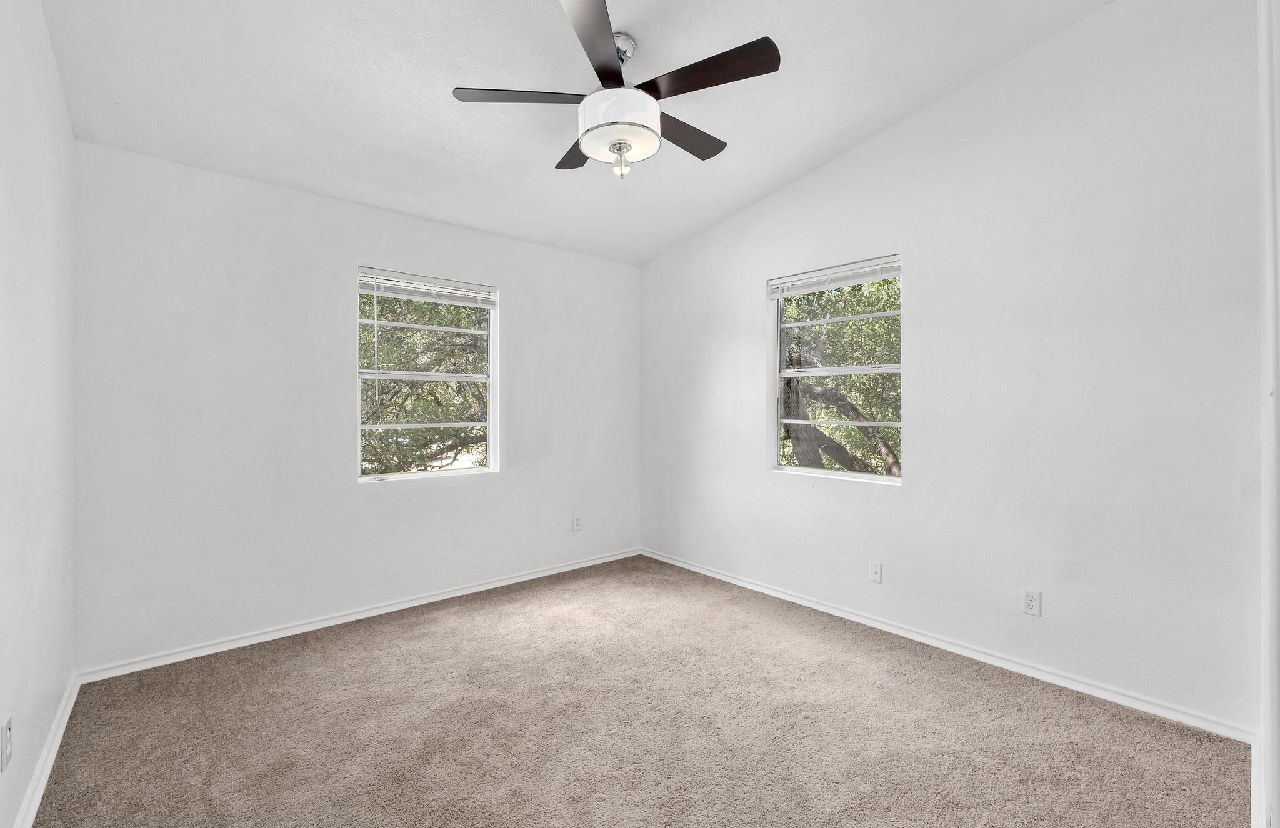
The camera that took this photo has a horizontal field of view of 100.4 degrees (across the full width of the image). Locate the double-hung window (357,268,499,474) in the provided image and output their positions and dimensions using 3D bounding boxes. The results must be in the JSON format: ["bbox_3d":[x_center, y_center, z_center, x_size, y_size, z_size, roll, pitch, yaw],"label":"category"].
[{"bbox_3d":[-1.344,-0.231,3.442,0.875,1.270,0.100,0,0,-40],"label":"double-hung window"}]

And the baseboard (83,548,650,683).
[{"bbox_3d":[-1.254,1.173,3.462,3.315,0.063,0.016,0,0,-40],"label":"baseboard"}]

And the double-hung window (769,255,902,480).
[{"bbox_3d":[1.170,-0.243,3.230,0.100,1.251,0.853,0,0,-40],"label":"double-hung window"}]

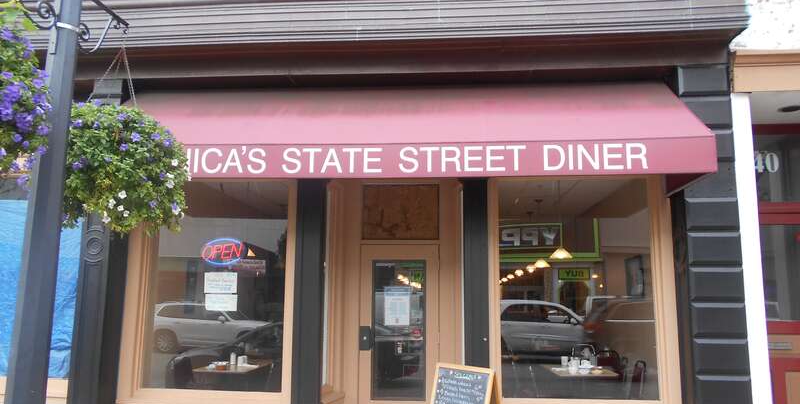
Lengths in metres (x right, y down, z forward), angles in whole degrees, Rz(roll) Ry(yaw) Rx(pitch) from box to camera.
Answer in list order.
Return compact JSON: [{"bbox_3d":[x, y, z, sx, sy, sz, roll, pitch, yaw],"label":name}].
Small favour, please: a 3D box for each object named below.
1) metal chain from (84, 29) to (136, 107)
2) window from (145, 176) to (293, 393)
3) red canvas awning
[{"bbox_3d":[-1.854,-0.878,3.927,0.290,0.500,0.290,0,-10,4],"label":"metal chain"},{"bbox_3d":[-1.825,0.813,6.042,1.370,2.070,0.080,0,-10,4],"label":"window"},{"bbox_3d":[-0.123,-0.698,5.593,5.390,1.150,1.040,0,-10,4],"label":"red canvas awning"}]

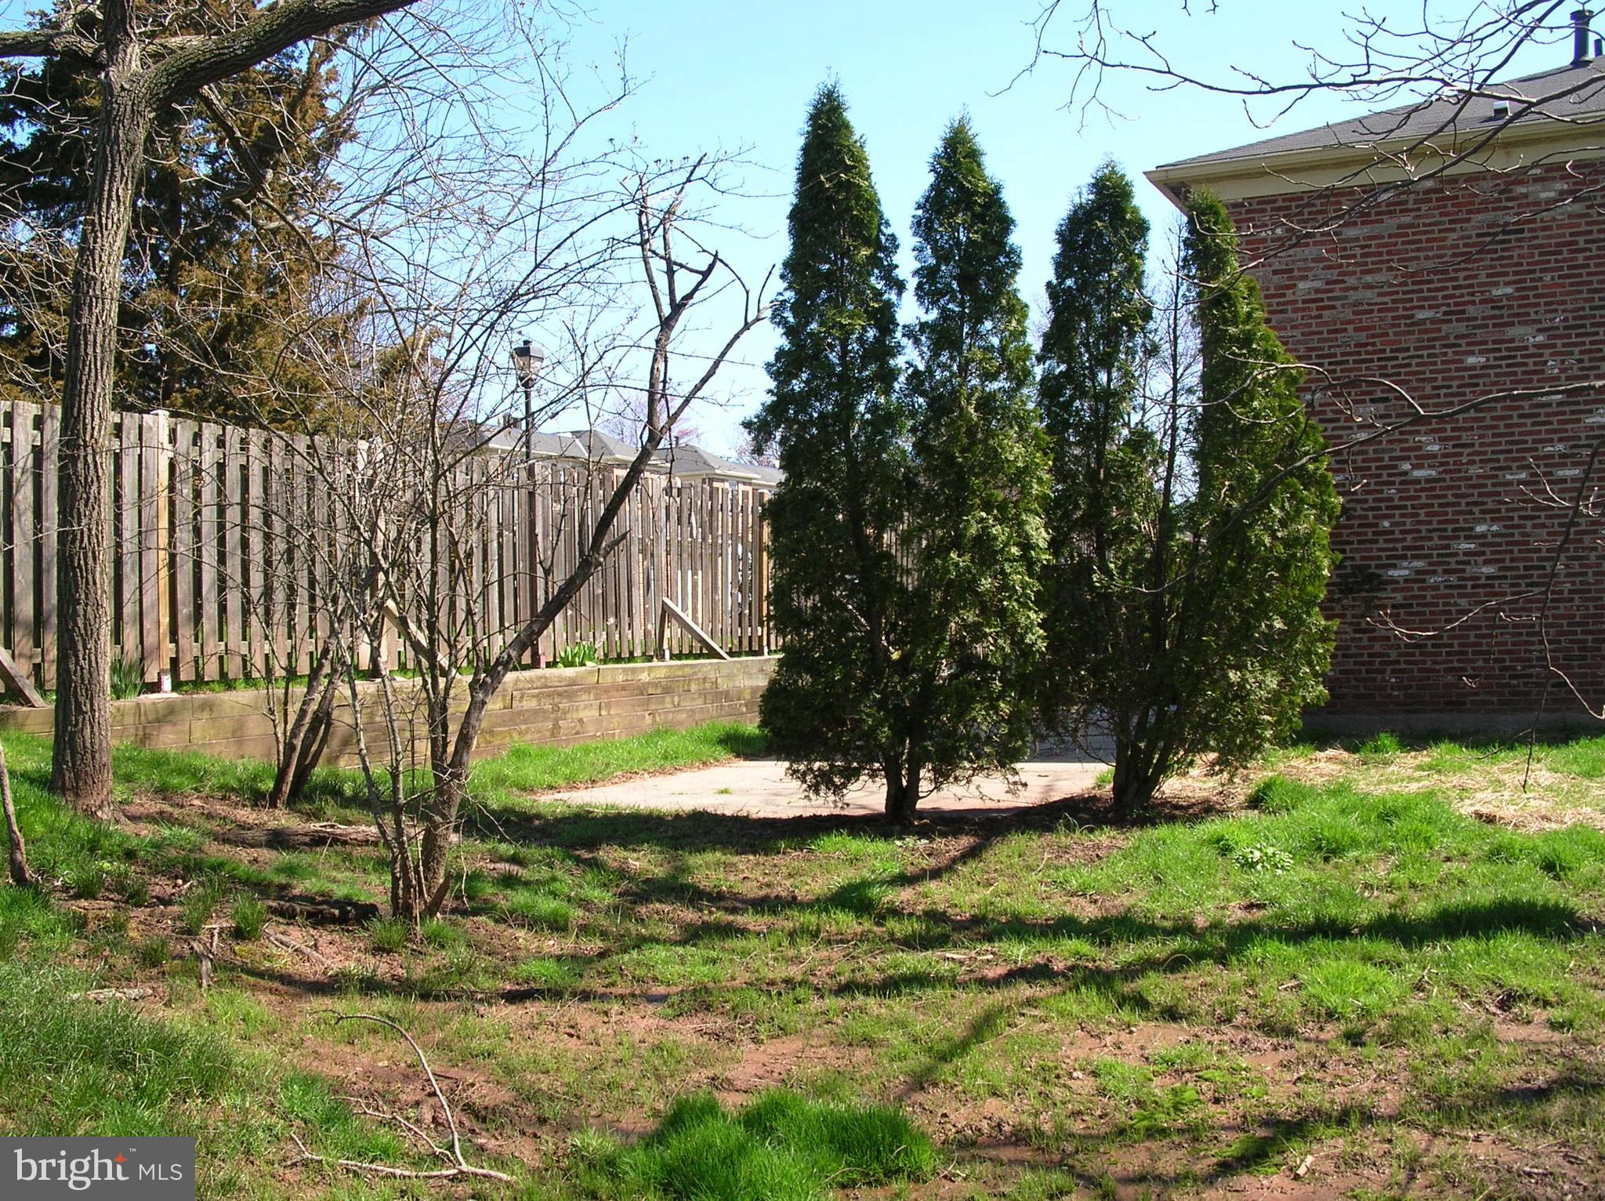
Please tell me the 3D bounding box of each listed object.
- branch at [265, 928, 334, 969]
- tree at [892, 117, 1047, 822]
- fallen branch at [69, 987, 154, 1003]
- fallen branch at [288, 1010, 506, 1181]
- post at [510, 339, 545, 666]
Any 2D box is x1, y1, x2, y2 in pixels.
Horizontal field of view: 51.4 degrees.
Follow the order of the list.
[{"bbox_3d":[-2.203,1.494,7.221,0.087,0.090,0.820,-1,-1,-35],"label":"branch"},{"bbox_3d":[1.140,-0.899,11.445,1.030,4.764,1.050,-2,0,0],"label":"tree"},{"bbox_3d":[-2.536,1.446,6.116,0.320,0.055,0.080,-2,0,-6],"label":"fallen branch"},{"bbox_3d":[-1.373,1.482,5.025,0.516,0.220,1.563,-1,-1,-30],"label":"fallen branch"},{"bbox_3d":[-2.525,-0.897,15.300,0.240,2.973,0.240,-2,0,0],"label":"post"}]

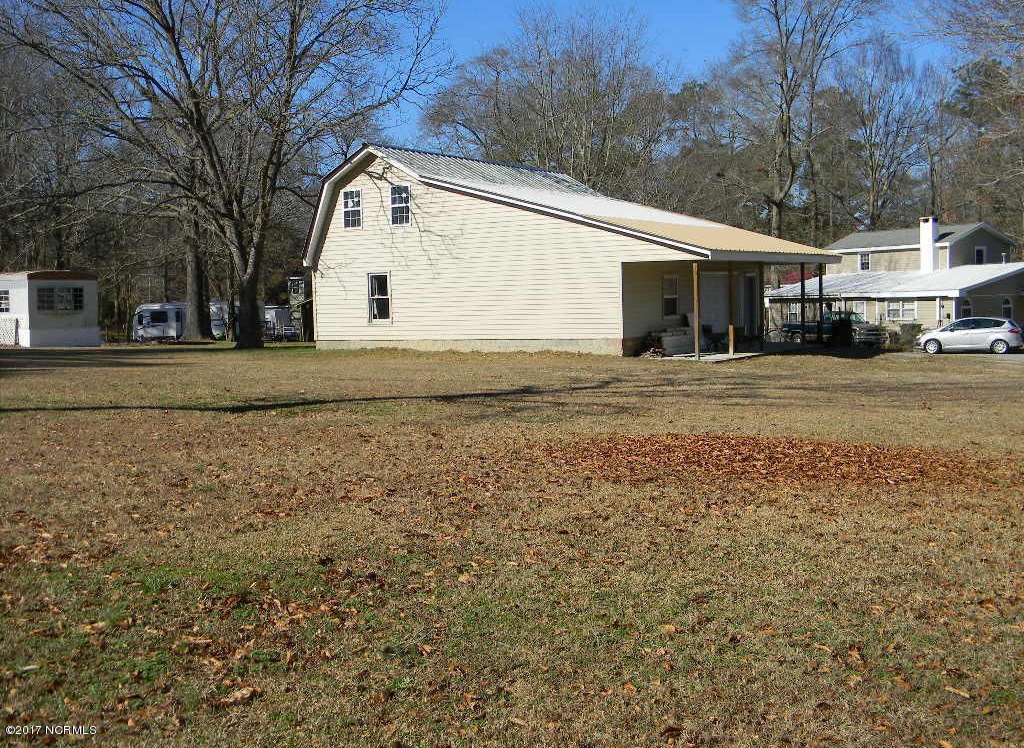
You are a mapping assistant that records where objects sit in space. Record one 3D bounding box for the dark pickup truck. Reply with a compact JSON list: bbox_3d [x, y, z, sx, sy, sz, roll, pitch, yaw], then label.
[{"bbox_3d":[17.018,-2.420,64.500,5.400,1.800,1.950,1,5,32],"label":"dark pickup truck"}]

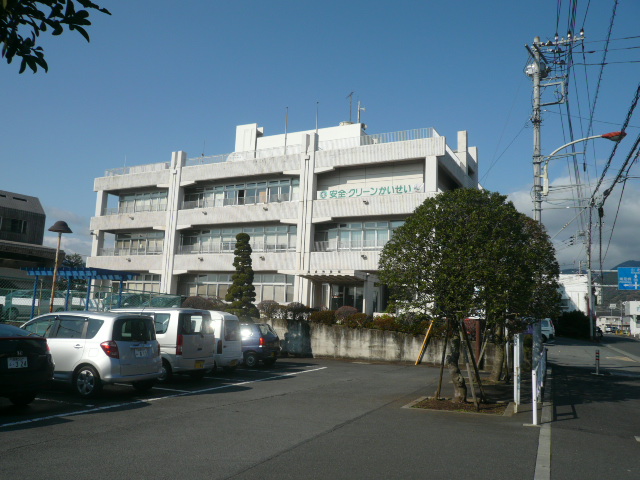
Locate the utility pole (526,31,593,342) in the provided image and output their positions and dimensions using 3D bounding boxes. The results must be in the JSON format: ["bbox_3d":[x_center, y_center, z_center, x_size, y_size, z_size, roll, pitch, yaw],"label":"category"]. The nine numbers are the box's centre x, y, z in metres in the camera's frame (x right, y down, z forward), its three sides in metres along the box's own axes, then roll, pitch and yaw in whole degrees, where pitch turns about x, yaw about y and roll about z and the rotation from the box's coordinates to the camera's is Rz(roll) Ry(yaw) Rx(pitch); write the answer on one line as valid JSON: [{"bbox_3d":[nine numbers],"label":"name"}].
[{"bbox_3d":[8.490,-1.594,18.440,2.300,12.500,1.000,-1,-8,24],"label":"utility pole"}]

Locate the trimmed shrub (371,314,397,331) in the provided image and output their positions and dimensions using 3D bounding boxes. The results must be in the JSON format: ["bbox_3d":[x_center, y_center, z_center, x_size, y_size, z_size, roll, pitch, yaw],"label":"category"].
[{"bbox_3d":[2.611,3.360,20.955,1.000,0.720,0.950,-1,-9,27],"label":"trimmed shrub"}]

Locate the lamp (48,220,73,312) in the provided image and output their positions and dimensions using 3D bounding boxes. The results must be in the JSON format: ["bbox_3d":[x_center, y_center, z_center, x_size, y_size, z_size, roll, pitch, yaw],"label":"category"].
[{"bbox_3d":[-7.972,1.442,15.498,0.730,4.100,0.730,3,-8,0],"label":"lamp"}]

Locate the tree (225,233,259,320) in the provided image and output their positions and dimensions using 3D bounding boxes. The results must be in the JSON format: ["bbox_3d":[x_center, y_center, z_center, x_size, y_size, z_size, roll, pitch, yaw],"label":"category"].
[{"bbox_3d":[-3.712,1.722,24.569,1.600,4.200,1.600,3,-8,0],"label":"tree"}]

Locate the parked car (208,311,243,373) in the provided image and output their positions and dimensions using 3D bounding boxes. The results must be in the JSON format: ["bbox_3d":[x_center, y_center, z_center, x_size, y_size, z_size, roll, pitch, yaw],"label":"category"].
[{"bbox_3d":[-4.299,3.257,17.058,3.400,1.880,1.480,-1,-9,27],"label":"parked car"}]

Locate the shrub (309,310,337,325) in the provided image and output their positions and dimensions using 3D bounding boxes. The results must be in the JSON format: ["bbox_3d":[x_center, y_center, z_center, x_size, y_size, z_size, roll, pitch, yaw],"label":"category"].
[{"bbox_3d":[0.107,3.338,22.154,1.250,0.700,1.050,-1,-9,27],"label":"shrub"}]

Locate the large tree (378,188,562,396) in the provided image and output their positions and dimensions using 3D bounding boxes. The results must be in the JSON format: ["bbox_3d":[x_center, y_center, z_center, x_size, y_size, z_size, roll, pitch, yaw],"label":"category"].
[{"bbox_3d":[3.168,1.134,11.118,3.700,4.564,3.600,-1,-9,28],"label":"large tree"}]

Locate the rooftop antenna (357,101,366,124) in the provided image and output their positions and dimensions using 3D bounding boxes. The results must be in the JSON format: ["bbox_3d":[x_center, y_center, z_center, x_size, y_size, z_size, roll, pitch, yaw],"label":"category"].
[{"bbox_3d":[3.210,-9.986,40.535,0.700,1.879,0.300,-1,-9,28],"label":"rooftop antenna"}]

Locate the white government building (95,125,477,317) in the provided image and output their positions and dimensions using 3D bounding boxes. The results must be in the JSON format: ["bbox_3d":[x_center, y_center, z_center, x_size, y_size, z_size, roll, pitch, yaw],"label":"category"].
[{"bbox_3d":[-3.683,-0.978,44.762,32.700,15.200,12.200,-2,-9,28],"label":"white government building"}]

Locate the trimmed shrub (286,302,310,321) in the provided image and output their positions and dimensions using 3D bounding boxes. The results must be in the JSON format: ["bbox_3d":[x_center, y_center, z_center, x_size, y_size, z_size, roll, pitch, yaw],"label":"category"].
[{"bbox_3d":[-0.979,3.250,23.571,1.000,0.775,1.000,3,-8,0],"label":"trimmed shrub"}]

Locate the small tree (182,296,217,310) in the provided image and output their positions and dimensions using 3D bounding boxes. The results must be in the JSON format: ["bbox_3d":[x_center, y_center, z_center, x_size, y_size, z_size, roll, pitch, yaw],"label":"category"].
[{"bbox_3d":[-6.166,3.468,26.234,1.650,1.150,1.600,-1,-9,28],"label":"small tree"}]

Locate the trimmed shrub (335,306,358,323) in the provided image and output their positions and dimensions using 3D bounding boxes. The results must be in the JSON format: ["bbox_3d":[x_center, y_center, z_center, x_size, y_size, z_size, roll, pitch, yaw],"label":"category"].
[{"bbox_3d":[1.161,3.284,22.672,1.050,0.736,1.000,3,-8,0],"label":"trimmed shrub"}]

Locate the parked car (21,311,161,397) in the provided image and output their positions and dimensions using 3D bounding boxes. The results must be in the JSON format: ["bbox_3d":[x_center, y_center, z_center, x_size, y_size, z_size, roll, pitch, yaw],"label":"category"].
[{"bbox_3d":[-5.450,2.450,11.470,3.955,1.640,1.695,-2,-9,25],"label":"parked car"}]

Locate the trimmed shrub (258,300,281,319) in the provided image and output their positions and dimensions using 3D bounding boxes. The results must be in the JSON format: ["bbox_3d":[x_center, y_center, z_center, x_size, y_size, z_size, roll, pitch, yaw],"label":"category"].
[{"bbox_3d":[-2.328,3.227,23.869,1.030,0.880,1.000,3,-8,0],"label":"trimmed shrub"}]

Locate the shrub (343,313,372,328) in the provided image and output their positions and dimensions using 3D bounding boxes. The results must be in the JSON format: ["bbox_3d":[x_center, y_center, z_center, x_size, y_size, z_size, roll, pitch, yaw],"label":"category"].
[{"bbox_3d":[1.604,3.408,21.851,1.200,0.646,1.000,-1,-9,28],"label":"shrub"}]

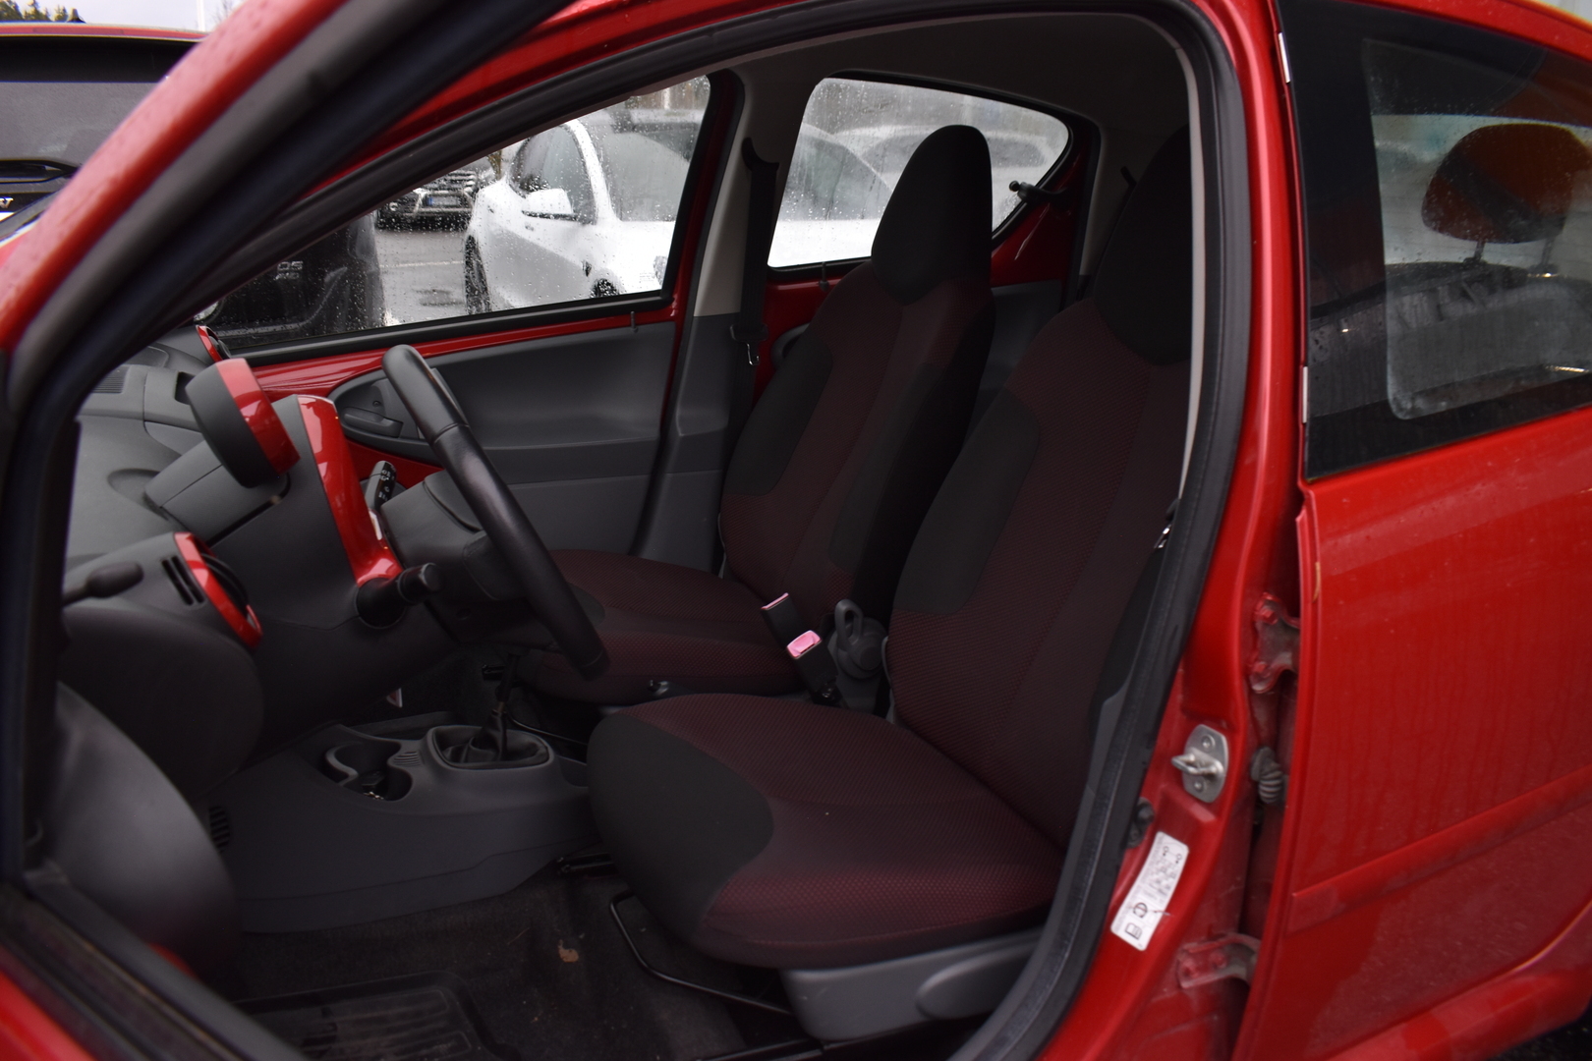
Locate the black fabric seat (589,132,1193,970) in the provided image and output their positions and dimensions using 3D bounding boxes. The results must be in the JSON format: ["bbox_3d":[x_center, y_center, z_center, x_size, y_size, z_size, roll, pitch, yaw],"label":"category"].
[{"bbox_3d":[0.180,-0.015,1.386,0.828,0.897,0.480,-7,19,-23],"label":"black fabric seat"}]

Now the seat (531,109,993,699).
[{"bbox_3d":[-0.082,-0.190,1.951,0.828,0.897,0.480,-7,19,-23],"label":"seat"}]

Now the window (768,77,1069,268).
[{"bbox_3d":[0.247,-0.689,2.320,0.608,0.358,0.045,-7,39,-23],"label":"window"}]

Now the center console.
[{"bbox_3d":[-0.508,0.317,1.538,0.519,0.221,0.304,-7,19,-23],"label":"center console"}]

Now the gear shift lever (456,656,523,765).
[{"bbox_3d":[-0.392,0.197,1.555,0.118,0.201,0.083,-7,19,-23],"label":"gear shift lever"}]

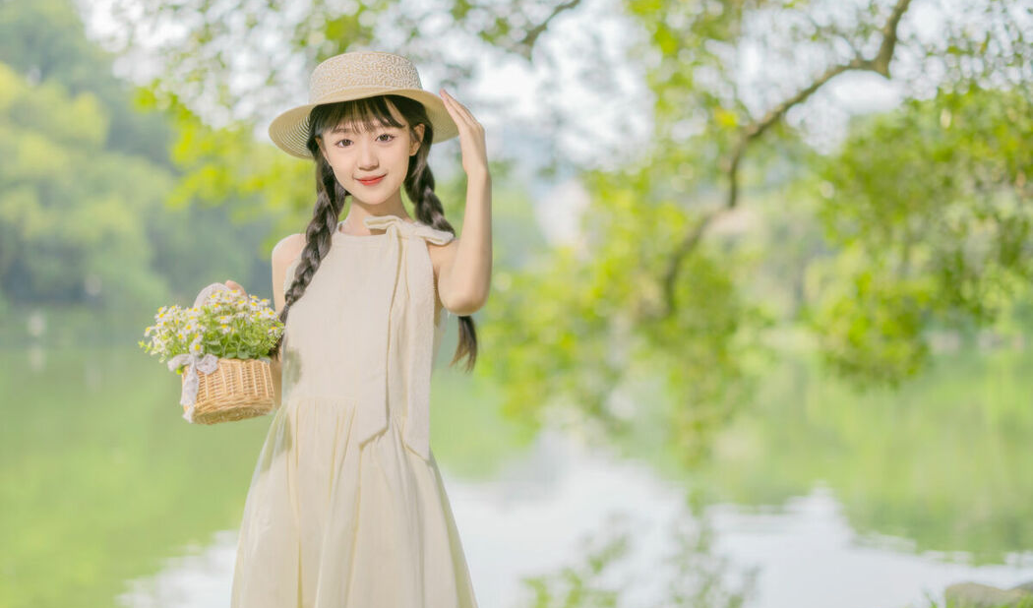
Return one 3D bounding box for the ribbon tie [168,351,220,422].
[{"bbox_3d":[-0.541,0.140,2.360,0.088,0.118,0.045,0,0,9],"label":"ribbon tie"}]

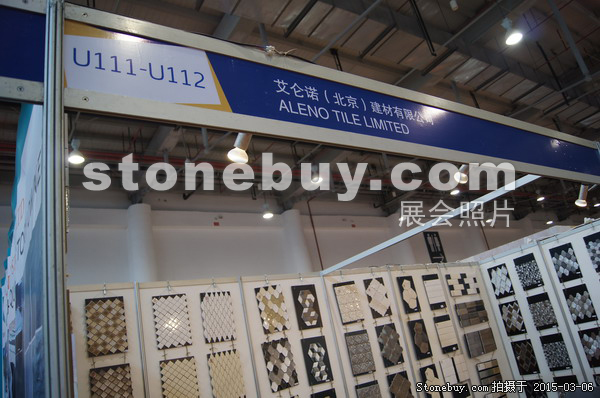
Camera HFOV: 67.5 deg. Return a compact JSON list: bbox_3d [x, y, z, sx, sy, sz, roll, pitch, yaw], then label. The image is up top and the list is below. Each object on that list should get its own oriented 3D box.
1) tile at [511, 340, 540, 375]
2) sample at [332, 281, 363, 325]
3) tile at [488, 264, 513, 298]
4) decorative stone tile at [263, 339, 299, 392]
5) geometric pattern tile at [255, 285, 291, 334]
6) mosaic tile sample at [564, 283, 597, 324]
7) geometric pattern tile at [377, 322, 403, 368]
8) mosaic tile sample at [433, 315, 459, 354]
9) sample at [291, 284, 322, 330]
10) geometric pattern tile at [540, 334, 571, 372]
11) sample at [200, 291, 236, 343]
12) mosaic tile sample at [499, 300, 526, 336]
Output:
[{"bbox_3d":[3.139,2.204,6.243,0.020,0.440,0.290,2,-23,-34],"label":"tile"},{"bbox_3d":[0.538,1.157,5.038,0.307,0.440,0.020,0,-21,-37],"label":"sample"},{"bbox_3d":[2.950,1.209,6.571,0.020,0.440,0.292,2,-23,-34],"label":"tile"},{"bbox_3d":[-0.195,1.578,4.290,0.301,0.435,0.020,-2,-20,-37],"label":"decorative stone tile"},{"bbox_3d":[-0.273,1.093,4.450,0.295,0.448,0.022,3,-25,-35],"label":"geometric pattern tile"},{"bbox_3d":[3.456,1.293,5.537,0.020,0.433,0.292,3,-23,-34],"label":"mosaic tile sample"},{"bbox_3d":[1.020,1.668,5.143,0.302,0.440,0.020,2,-23,-36],"label":"geometric pattern tile"},{"bbox_3d":[1.843,1.706,5.671,0.302,0.438,0.022,3,-25,-35],"label":"mosaic tile sample"},{"bbox_3d":[0.077,1.142,4.743,0.302,0.453,0.020,3,-23,-36],"label":"sample"},{"bbox_3d":[3.256,1.949,5.704,0.022,0.435,0.291,3,-25,-35],"label":"geometric pattern tile"},{"bbox_3d":[-0.756,1.090,4.146,0.302,0.450,0.020,3,-23,-36],"label":"sample"},{"bbox_3d":[2.936,1.649,6.185,0.022,0.436,0.288,3,-25,-35],"label":"mosaic tile sample"}]

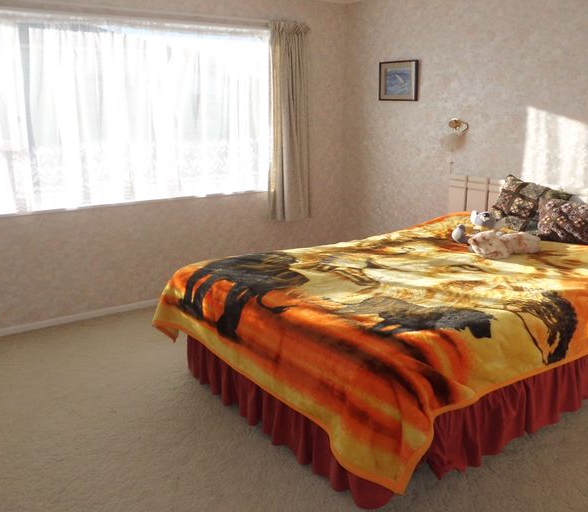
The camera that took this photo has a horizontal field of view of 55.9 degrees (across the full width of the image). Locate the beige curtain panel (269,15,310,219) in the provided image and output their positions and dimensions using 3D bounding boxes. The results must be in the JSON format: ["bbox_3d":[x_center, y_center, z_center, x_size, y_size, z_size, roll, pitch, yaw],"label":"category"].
[{"bbox_3d":[-0.016,-1.082,4.636,0.390,1.590,0.110,-10,18,-32],"label":"beige curtain panel"}]

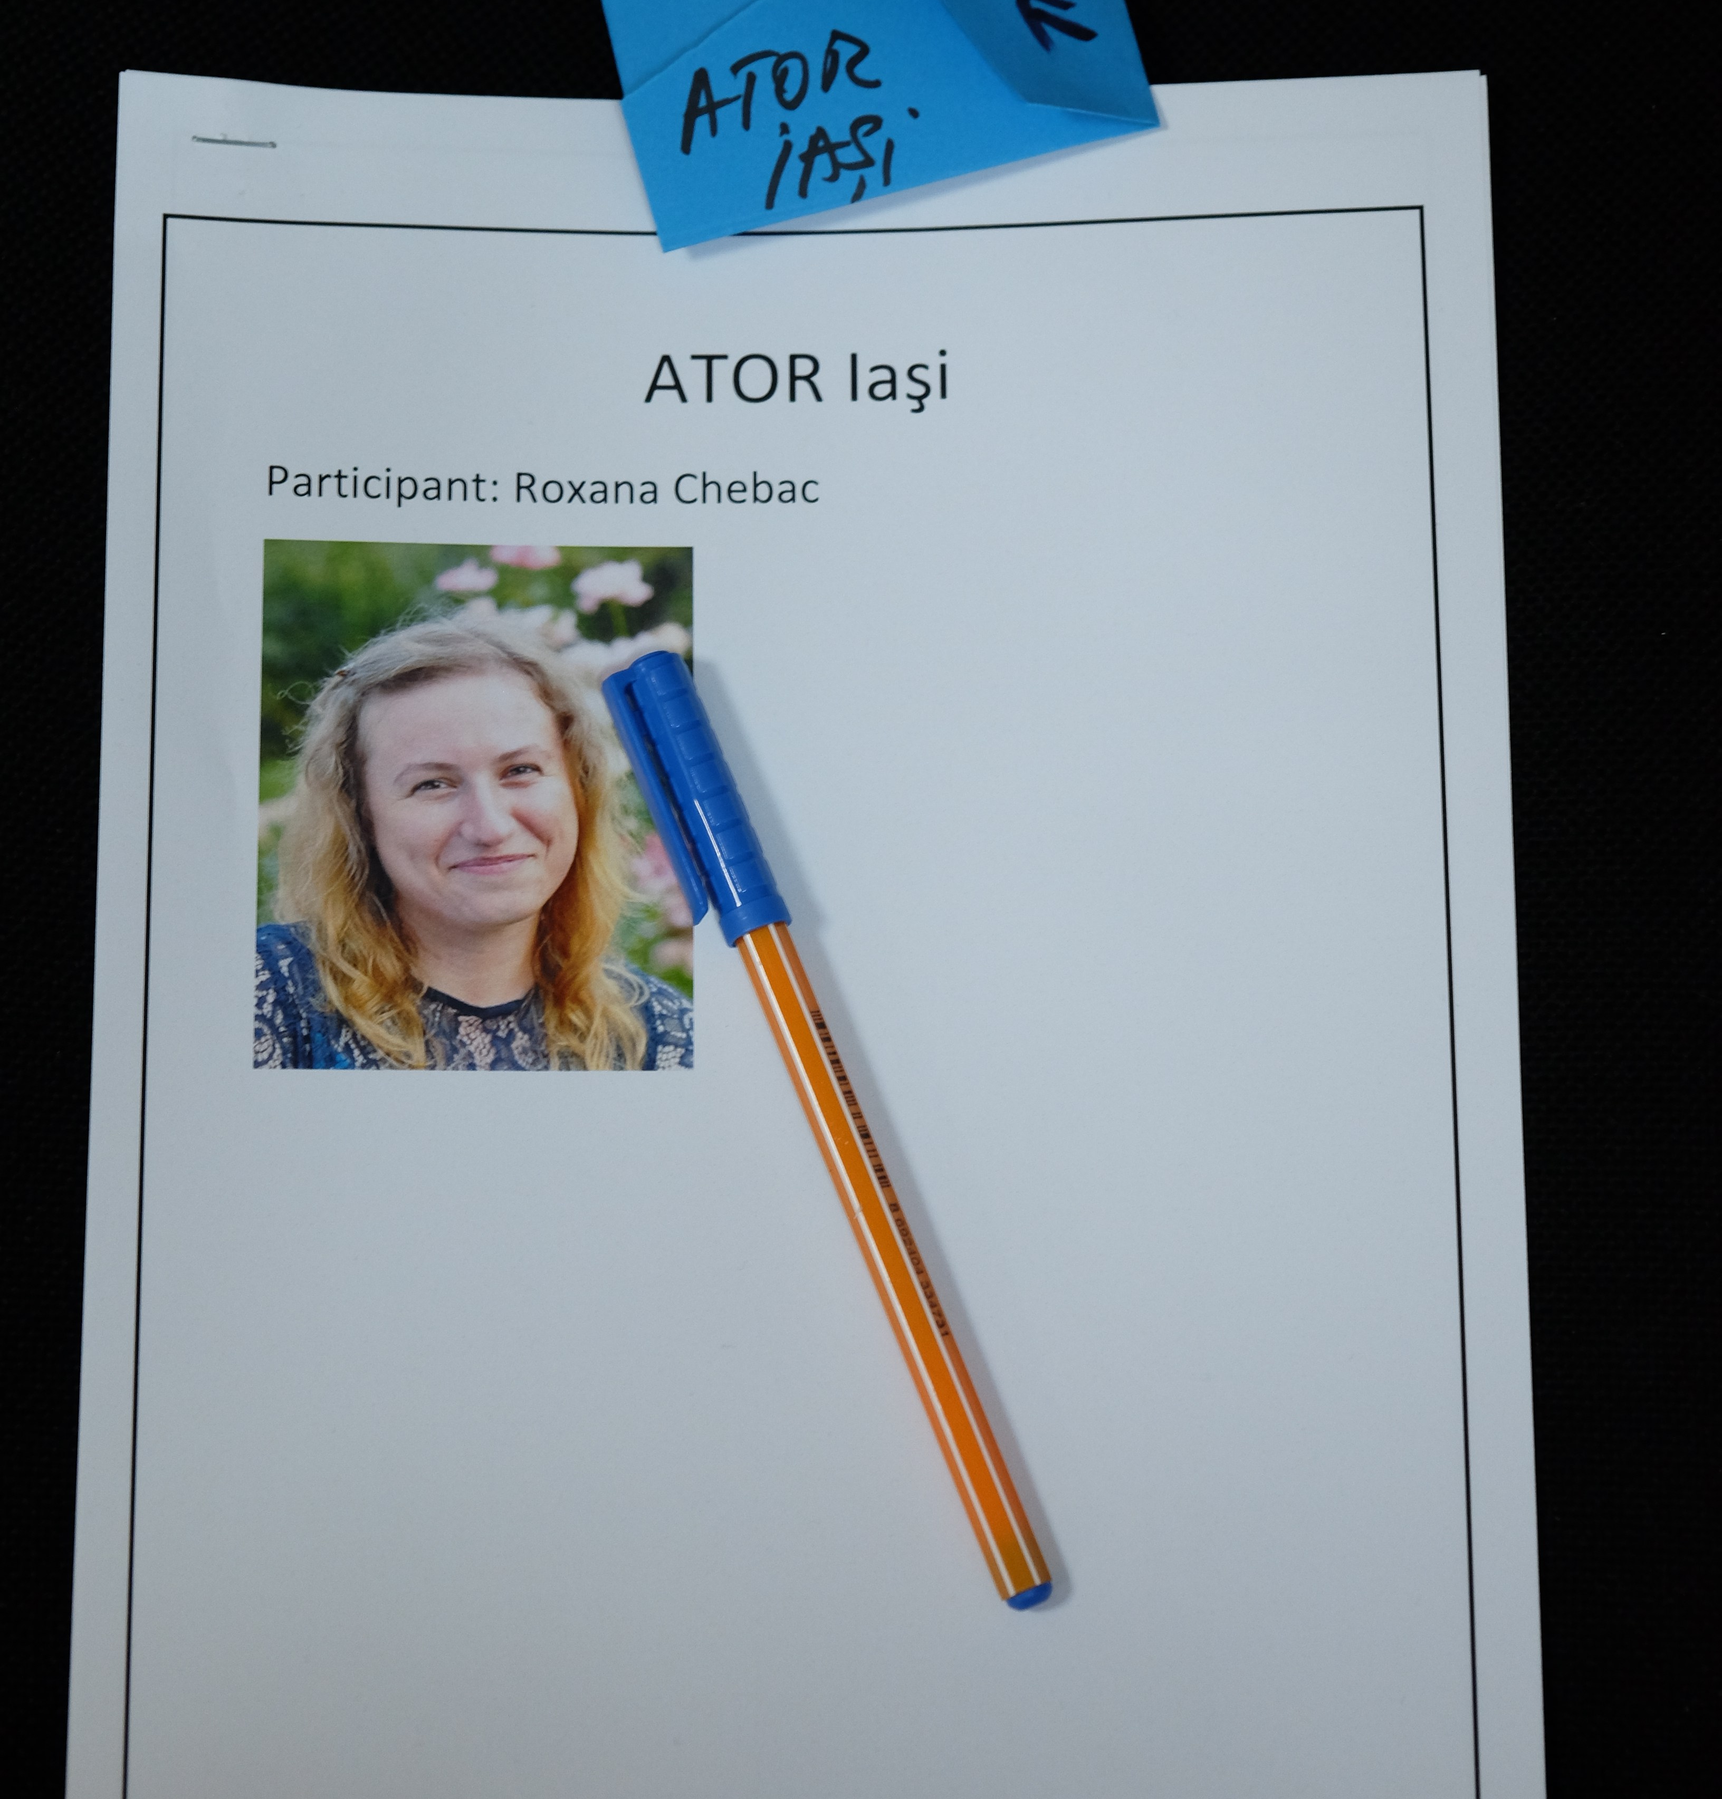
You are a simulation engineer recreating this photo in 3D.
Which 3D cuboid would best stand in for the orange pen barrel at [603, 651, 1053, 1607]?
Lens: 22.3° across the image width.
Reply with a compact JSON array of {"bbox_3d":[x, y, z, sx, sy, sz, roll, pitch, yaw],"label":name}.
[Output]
[{"bbox_3d":[-0.005,0.033,0.640,0.014,0.010,0.151,-21,80,-5],"label":"orange pen barrel"}]

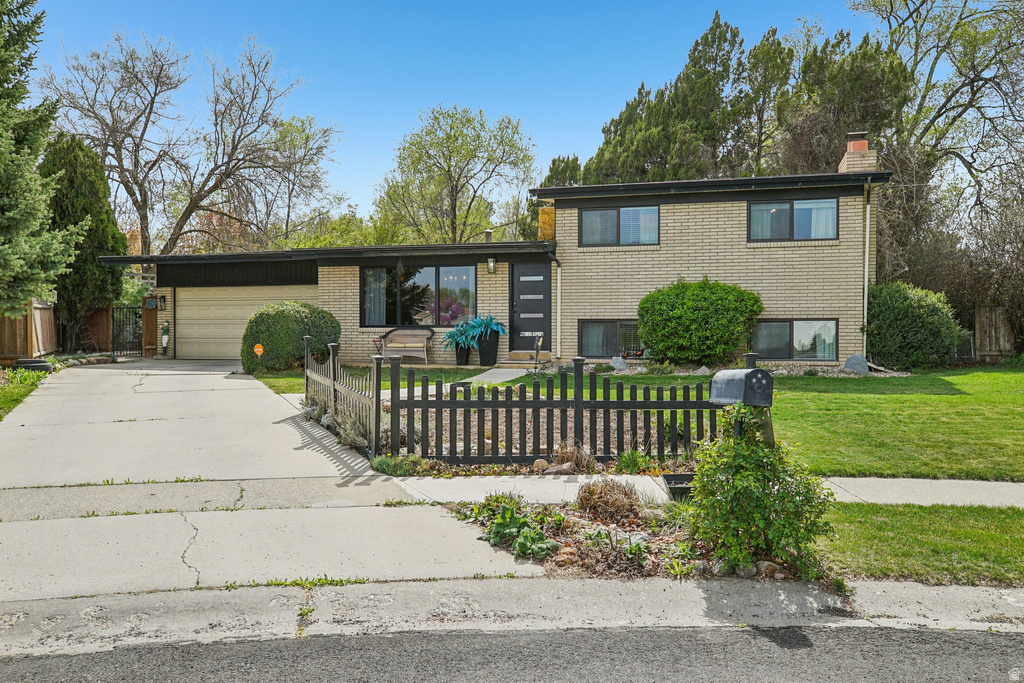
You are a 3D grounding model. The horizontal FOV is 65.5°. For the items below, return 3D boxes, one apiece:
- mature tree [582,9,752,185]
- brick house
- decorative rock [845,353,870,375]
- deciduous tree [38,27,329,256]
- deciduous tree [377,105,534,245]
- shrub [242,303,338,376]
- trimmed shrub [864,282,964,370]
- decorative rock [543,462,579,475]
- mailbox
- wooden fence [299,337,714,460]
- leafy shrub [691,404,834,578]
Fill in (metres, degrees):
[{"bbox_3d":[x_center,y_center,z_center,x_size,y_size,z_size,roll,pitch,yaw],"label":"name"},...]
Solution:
[{"bbox_3d":[5.622,-5.835,28.921,6.117,12.283,5.505,0,1,0],"label":"mature tree"},{"bbox_3d":[-0.490,-2.167,22.737,19.450,5.380,9.000,0,1,16],"label":"brick house"},{"bbox_3d":[6.920,0.442,16.000,0.480,0.440,0.400,0,1,16],"label":"decorative rock"},{"bbox_3d":[-13.281,-6.069,31.918,11.330,12.687,9.630,0,1,0],"label":"deciduous tree"},{"bbox_3d":[-2.746,-5.608,37.924,7.633,11.394,7.252,0,1,0],"label":"deciduous tree"},{"bbox_3d":[-4.867,-0.066,17.500,2.080,1.550,1.900,0,1,16],"label":"shrub"},{"bbox_3d":[8.591,-0.299,17.000,2.050,1.860,1.950,0,1,16],"label":"trimmed shrub"},{"bbox_3d":[0.486,1.299,8.150,0.330,0.130,0.200,0,1,0],"label":"decorative rock"},{"bbox_3d":[1.556,0.302,5.380,0.195,0.240,0.510,3,1,-9],"label":"mailbox"},{"bbox_3d":[-0.190,0.616,10.059,5.417,1.326,3.768,0,1,-6],"label":"wooden fence"},{"bbox_3d":[1.683,0.961,5.350,0.940,1.070,0.860,0,1,0],"label":"leafy shrub"}]

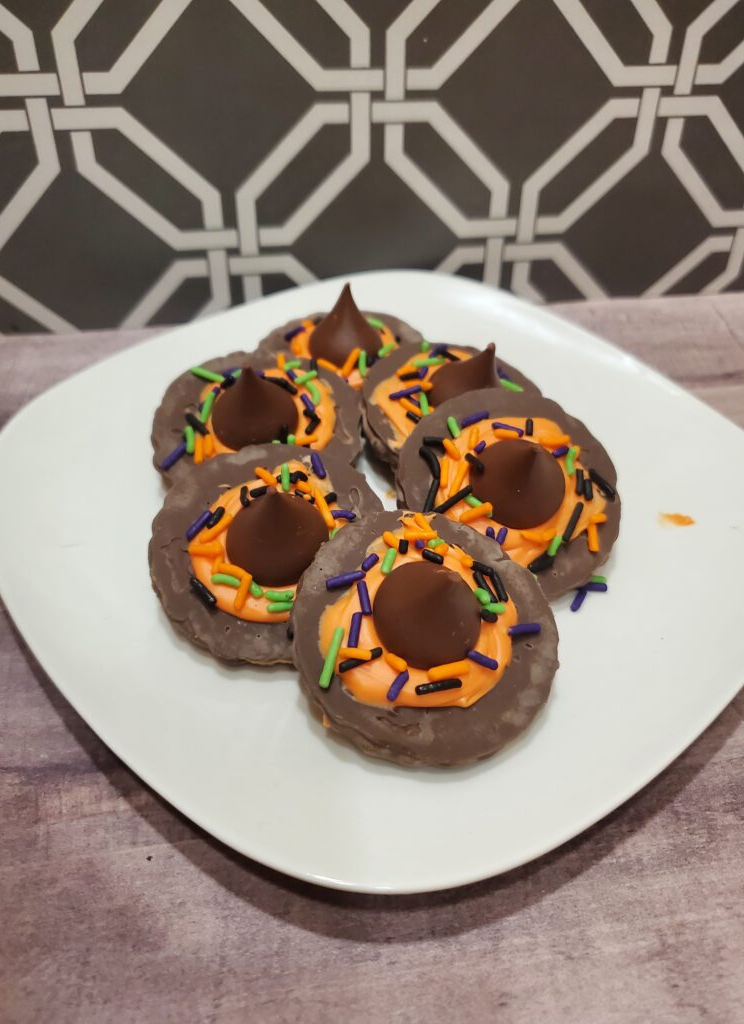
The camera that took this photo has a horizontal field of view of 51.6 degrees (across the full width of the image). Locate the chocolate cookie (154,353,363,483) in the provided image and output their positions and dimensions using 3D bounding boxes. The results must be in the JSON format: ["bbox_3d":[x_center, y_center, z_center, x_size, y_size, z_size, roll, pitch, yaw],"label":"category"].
[{"bbox_3d":[-0.030,-0.030,0.204,0.058,0.029,0.058,0,52,-6],"label":"chocolate cookie"}]

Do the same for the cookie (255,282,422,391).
[{"bbox_3d":[-0.010,-0.058,0.246,0.058,0.032,0.058,0,44,1],"label":"cookie"}]

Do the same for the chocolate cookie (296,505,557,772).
[{"bbox_3d":[0.013,0.020,0.155,0.058,0.029,0.058,0,56,-13],"label":"chocolate cookie"}]

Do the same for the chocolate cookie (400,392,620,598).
[{"bbox_3d":[0.036,-0.009,0.185,0.058,0.029,0.058,0,67,-6],"label":"chocolate cookie"}]

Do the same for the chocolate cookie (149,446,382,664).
[{"bbox_3d":[-0.023,0.003,0.175,0.058,0.029,0.058,0,58,-5],"label":"chocolate cookie"}]

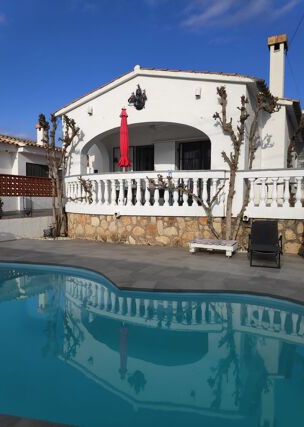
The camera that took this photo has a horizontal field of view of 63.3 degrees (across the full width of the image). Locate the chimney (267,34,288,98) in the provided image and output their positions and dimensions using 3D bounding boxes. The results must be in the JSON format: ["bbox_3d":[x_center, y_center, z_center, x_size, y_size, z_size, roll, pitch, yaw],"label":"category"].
[{"bbox_3d":[4.306,-4.877,8.411,0.570,2.101,0.540,1,3,24],"label":"chimney"}]

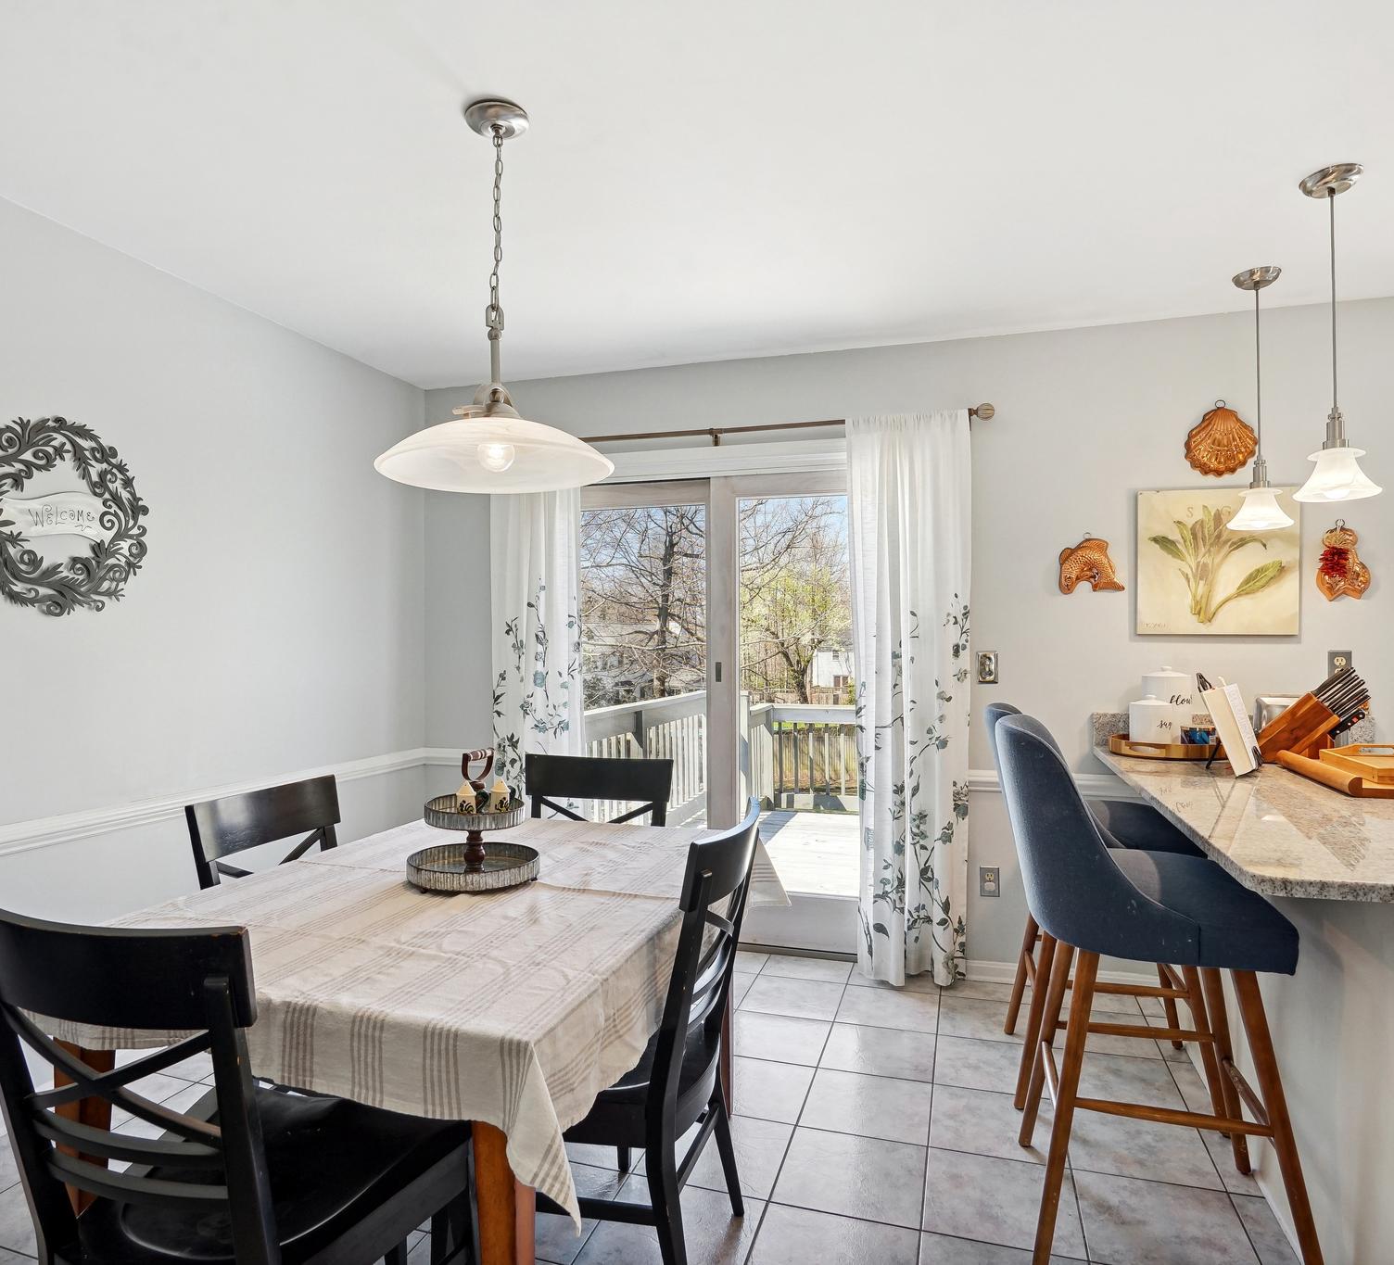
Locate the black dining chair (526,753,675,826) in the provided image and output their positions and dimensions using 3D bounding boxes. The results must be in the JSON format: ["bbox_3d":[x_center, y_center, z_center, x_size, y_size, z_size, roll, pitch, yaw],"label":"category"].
[{"bbox_3d":[-0.356,0.836,2.370,0.490,0.910,0.540,0,-1,12],"label":"black dining chair"}]

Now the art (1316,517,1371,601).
[{"bbox_3d":[2.164,-0.244,2.825,0.158,0.277,0.050,0,-1,18],"label":"art"}]

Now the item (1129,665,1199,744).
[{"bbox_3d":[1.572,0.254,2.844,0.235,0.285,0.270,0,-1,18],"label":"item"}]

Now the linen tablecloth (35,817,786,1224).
[{"bbox_3d":[-0.481,0.658,1.850,1.110,0.250,1.350,0,-1,18],"label":"linen tablecloth"}]

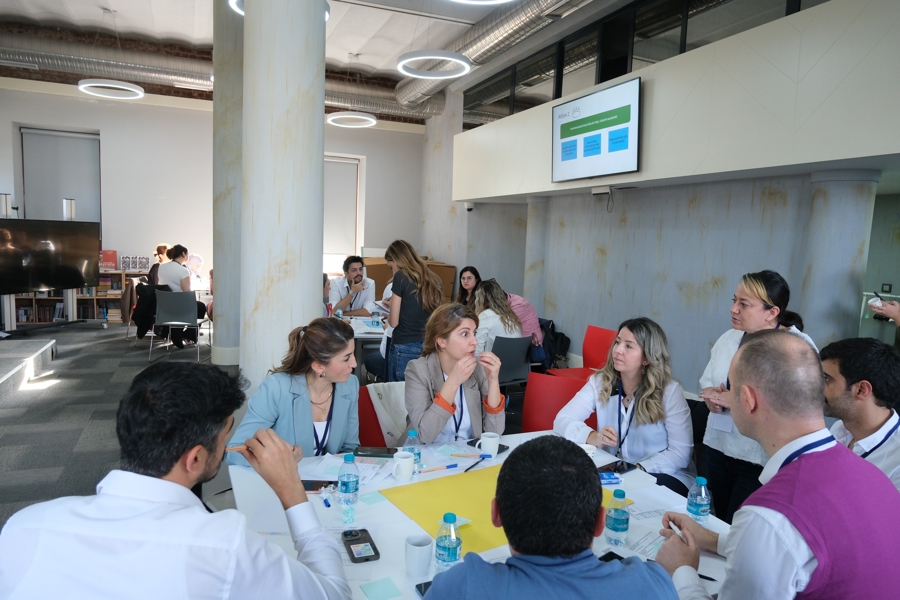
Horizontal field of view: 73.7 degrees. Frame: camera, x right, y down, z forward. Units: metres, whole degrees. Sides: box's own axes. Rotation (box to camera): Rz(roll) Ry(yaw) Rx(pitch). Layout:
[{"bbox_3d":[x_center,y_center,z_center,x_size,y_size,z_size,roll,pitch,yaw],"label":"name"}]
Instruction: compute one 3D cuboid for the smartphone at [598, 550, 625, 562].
[{"bbox_3d":[0.463,0.687,1.554,0.073,0.009,0.150,-3,7,-40],"label":"smartphone"}]

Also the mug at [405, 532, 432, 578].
[{"bbox_3d":[-0.081,0.655,1.548,0.071,0.089,0.095,2,6,-2],"label":"mug"}]

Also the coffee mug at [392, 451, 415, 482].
[{"bbox_3d":[-0.162,0.562,2.006,0.069,0.083,0.093,7,7,35],"label":"coffee mug"}]

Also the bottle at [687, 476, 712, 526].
[{"bbox_3d":[0.739,0.594,1.777,0.060,0.143,0.060,2,6,0],"label":"bottle"}]

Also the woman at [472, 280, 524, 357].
[{"bbox_3d":[0.380,0.439,5.060,0.500,1.200,0.750,0,7,-20],"label":"woman"}]

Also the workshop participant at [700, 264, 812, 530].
[{"bbox_3d":[1.230,0.616,2.420,0.380,1.490,0.460,-2,6,-30],"label":"workshop participant"}]

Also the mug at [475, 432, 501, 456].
[{"bbox_3d":[0.147,0.564,2.329,0.095,0.093,0.072,1,5,-6],"label":"mug"}]

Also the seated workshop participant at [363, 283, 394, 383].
[{"bbox_3d":[-0.500,0.396,4.800,0.750,1.270,0.480,3,6,3],"label":"seated workshop participant"}]

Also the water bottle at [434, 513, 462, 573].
[{"bbox_3d":[-0.002,0.627,1.538,0.066,0.153,0.066,2,6,1],"label":"water bottle"}]

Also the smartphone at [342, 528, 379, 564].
[{"bbox_3d":[-0.245,0.676,1.654,0.080,0.012,0.152,0,6,-22],"label":"smartphone"}]

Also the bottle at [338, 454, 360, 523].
[{"bbox_3d":[-0.314,0.559,1.881,0.065,0.160,0.065,2,5,0],"label":"bottle"}]

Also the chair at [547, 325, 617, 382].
[{"bbox_3d":[1.180,0.669,5.100,0.520,0.800,0.480,-2,8,-37],"label":"chair"}]

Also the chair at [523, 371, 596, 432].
[{"bbox_3d":[0.535,0.857,3.100,0.480,0.800,0.520,6,7,28],"label":"chair"}]

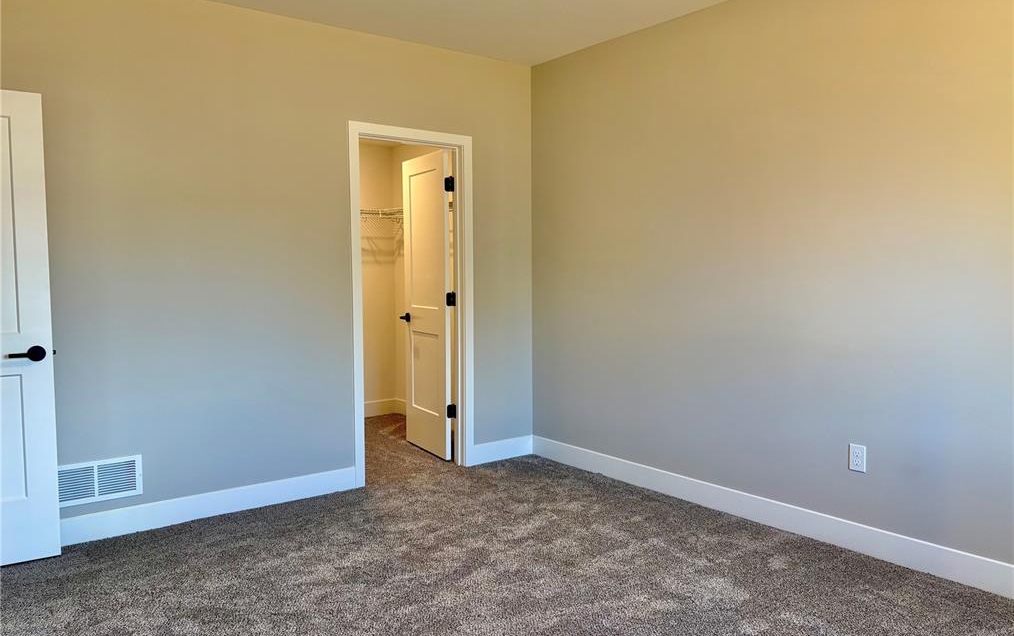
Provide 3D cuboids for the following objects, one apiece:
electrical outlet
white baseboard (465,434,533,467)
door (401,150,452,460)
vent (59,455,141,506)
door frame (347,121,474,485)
[{"bbox_3d":[1.584,0.633,3.449,0.009,0.118,0.074,-3,5,-37],"label":"electrical outlet"},{"bbox_3d":[-0.016,0.889,5.152,0.503,0.133,0.016,-3,5,-37],"label":"white baseboard"},{"bbox_3d":[-0.559,-0.090,5.279,0.038,2.032,0.697,-2,4,-29],"label":"door"},{"bbox_3d":[-1.961,0.780,3.653,0.405,0.197,0.014,-3,5,-37],"label":"vent"},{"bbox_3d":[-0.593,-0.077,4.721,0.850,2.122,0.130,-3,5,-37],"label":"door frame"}]

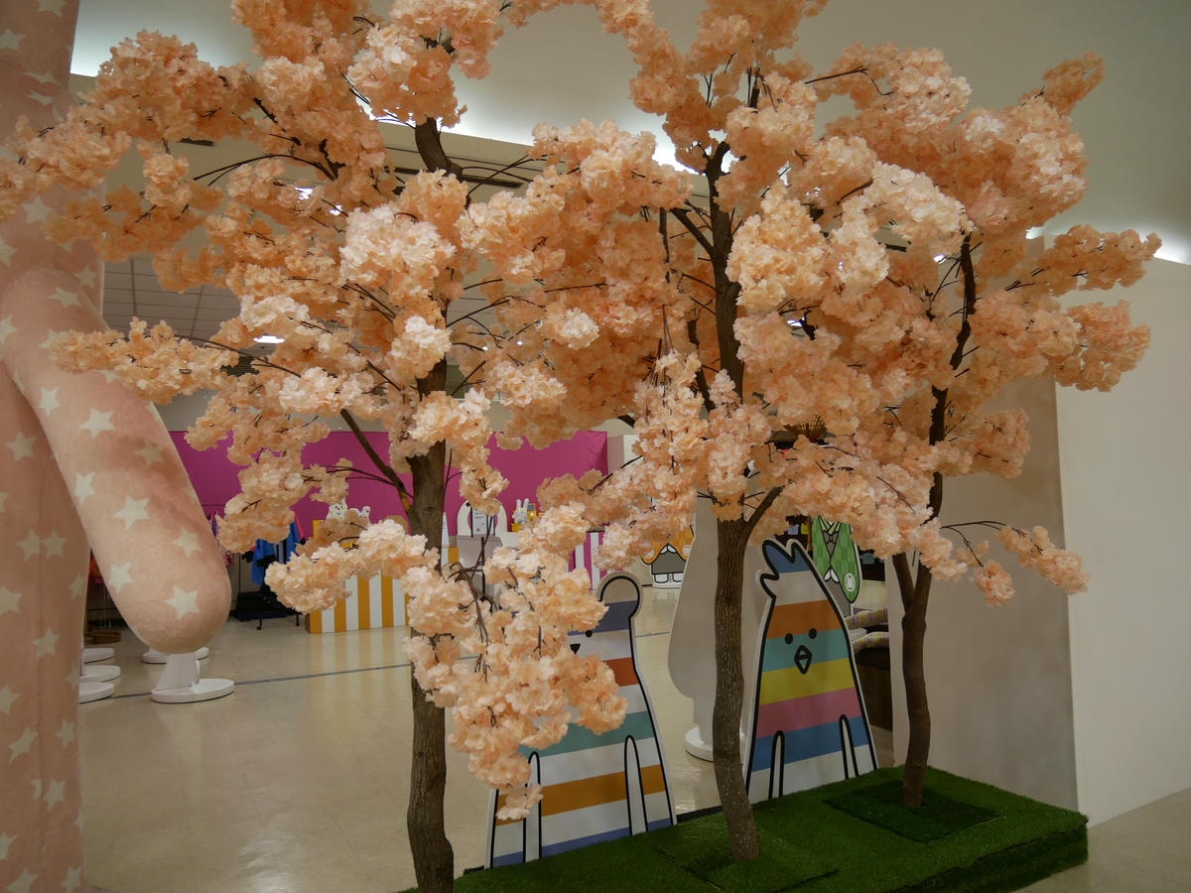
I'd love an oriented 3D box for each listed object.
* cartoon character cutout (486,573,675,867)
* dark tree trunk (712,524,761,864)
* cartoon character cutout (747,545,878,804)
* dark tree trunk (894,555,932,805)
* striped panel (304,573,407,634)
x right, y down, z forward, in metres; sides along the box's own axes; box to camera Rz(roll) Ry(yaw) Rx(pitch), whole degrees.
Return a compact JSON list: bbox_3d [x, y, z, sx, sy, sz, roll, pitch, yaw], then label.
[{"bbox_3d":[-0.054,1.008,3.182,0.800,1.025,0.040,1,-7,-28],"label":"cartoon character cutout"},{"bbox_3d":[0.521,0.884,3.089,0.160,1.240,0.140,-2,-4,9],"label":"dark tree trunk"},{"bbox_3d":[0.983,0.992,3.824,0.805,1.115,0.040,1,-7,-28],"label":"cartoon character cutout"},{"bbox_3d":[1.365,0.991,3.556,0.145,1.065,0.120,-2,-4,20],"label":"dark tree trunk"},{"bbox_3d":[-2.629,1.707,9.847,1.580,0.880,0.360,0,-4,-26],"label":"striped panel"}]

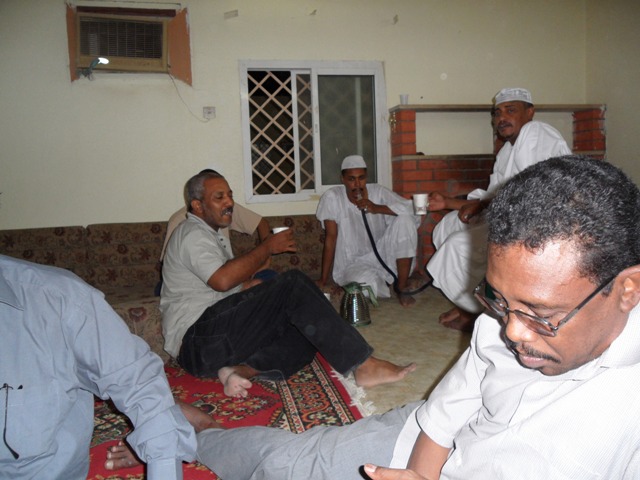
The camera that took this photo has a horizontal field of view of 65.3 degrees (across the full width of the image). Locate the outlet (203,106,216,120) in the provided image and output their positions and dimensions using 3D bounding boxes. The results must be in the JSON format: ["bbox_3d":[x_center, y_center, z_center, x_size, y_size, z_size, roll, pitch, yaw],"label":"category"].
[{"bbox_3d":[-0.737,-0.848,3.334,0.085,0.085,0.014,-3,5,-12],"label":"outlet"}]

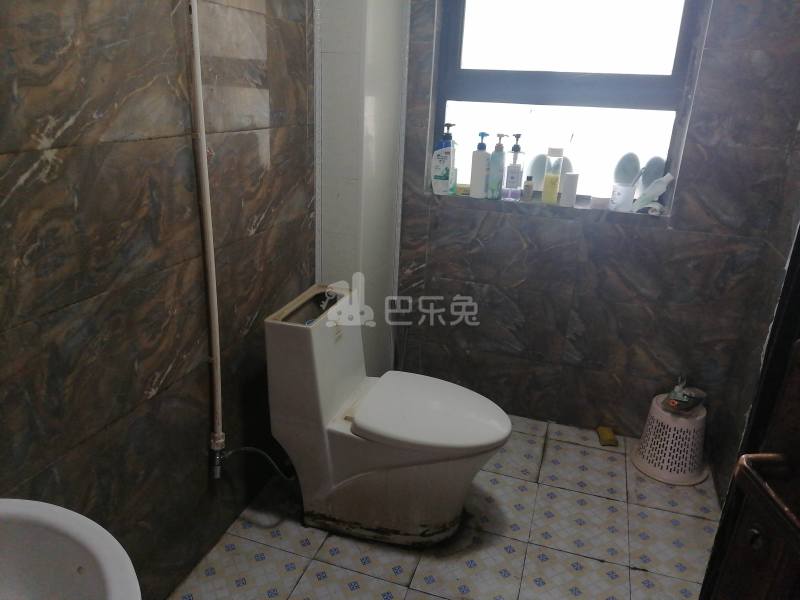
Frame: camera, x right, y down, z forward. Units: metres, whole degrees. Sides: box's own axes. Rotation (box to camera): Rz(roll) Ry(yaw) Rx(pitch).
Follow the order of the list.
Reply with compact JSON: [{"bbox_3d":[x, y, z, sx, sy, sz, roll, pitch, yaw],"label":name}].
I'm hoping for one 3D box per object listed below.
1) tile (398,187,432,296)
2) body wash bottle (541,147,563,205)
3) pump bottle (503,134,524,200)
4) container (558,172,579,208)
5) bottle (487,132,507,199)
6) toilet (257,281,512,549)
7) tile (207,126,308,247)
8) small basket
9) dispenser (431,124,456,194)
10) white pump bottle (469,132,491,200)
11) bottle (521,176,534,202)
[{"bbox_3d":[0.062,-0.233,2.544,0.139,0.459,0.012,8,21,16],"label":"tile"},{"bbox_3d":[0.577,-0.466,2.348,0.062,0.210,0.050,7,21,11],"label":"body wash bottle"},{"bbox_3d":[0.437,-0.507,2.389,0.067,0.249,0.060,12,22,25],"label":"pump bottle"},{"bbox_3d":[0.637,-0.414,2.340,0.065,0.123,0.048,7,21,11],"label":"container"},{"bbox_3d":[0.375,-0.509,2.391,0.065,0.246,0.058,10,22,20],"label":"bottle"},{"bbox_3d":[-0.005,0.370,1.945,0.700,0.680,0.395,9,23,14],"label":"toilet"},{"bbox_3d":[-0.407,-0.361,1.845,0.012,0.300,0.600,8,21,16],"label":"tile"},{"bbox_3d":[1.025,0.504,2.330,0.273,0.241,0.273,8,21,16],"label":"small basket"},{"bbox_3d":[0.174,-0.546,2.433,0.085,0.270,0.060,5,20,8],"label":"dispenser"},{"bbox_3d":[0.313,-0.519,2.409,0.075,0.247,0.060,10,22,20],"label":"white pump bottle"},{"bbox_3d":[0.490,-0.423,2.382,0.036,0.099,0.034,7,21,11],"label":"bottle"}]

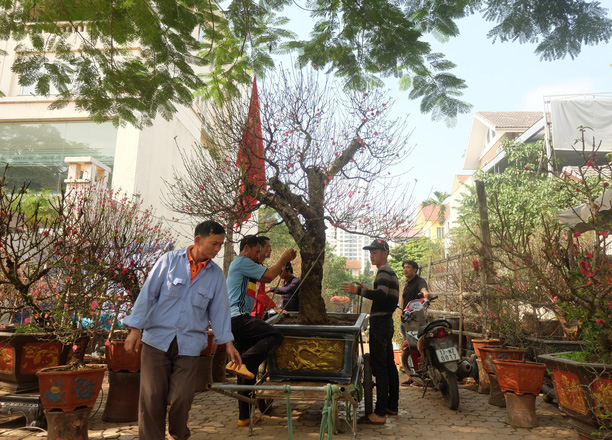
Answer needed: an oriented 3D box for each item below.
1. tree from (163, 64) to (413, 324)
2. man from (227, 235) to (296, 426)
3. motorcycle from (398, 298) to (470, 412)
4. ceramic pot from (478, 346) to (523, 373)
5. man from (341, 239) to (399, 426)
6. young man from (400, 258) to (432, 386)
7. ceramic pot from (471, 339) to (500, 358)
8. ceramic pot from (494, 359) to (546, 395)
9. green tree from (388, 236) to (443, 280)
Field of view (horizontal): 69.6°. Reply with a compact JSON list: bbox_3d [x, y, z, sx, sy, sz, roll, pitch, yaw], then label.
[{"bbox_3d":[-0.123,-0.227,4.220,2.350,2.360,2.200,2,-11,0],"label":"tree"},{"bbox_3d":[-0.383,0.903,3.784,0.640,1.580,0.500,6,-12,-21],"label":"man"},{"bbox_3d":[1.446,1.472,5.028,0.670,1.050,1.850,-2,-11,-1],"label":"motorcycle"},{"bbox_3d":[2.076,1.510,4.696,0.460,0.270,0.440,0,-11,11],"label":"ceramic pot"},{"bbox_3d":[0.611,0.964,4.070,0.520,1.630,0.450,0,-11,9],"label":"man"},{"bbox_3d":[1.426,1.341,5.847,0.500,1.620,0.380,-4,-13,29],"label":"young man"},{"bbox_3d":[2.232,1.602,5.442,0.360,0.250,0.360,2,-11,0],"label":"ceramic pot"},{"bbox_3d":[1.918,1.404,3.934,0.460,0.280,0.440,0,-11,11],"label":"ceramic pot"},{"bbox_3d":[3.643,2.208,14.874,2.200,3.500,2.200,2,-11,0],"label":"green tree"}]

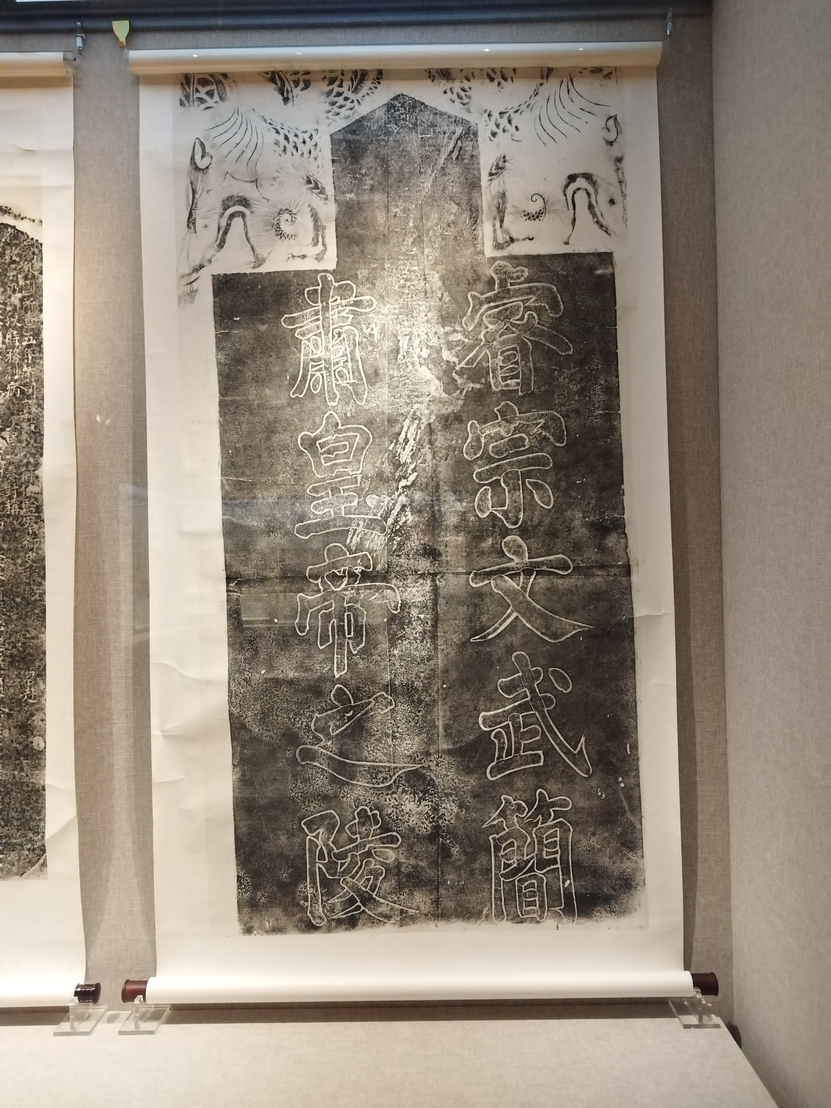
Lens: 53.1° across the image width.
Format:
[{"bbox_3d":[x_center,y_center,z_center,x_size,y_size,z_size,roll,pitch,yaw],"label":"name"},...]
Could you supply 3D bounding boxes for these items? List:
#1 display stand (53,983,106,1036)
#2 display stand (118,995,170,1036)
[{"bbox_3d":[-0.697,0.943,1.736,0.073,0.071,0.096,-1,-1,-1],"label":"display stand"},{"bbox_3d":[-0.564,0.940,1.734,0.073,0.071,0.096,-1,-1,1],"label":"display stand"}]

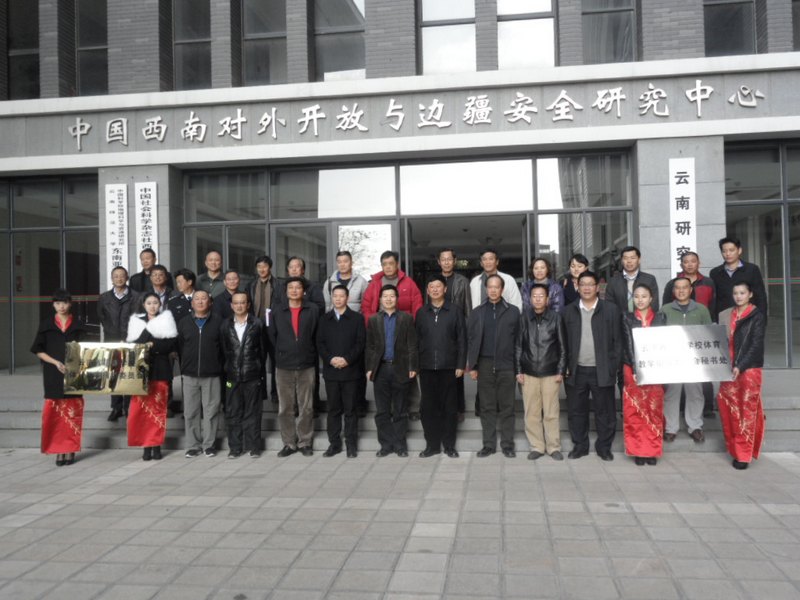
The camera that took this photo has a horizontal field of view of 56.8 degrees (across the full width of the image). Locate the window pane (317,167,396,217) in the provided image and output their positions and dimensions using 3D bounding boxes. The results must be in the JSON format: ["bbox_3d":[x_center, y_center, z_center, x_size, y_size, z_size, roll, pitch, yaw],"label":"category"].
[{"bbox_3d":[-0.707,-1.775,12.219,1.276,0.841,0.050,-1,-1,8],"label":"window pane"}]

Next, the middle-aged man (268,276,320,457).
[{"bbox_3d":[-1.070,0.665,7.499,0.490,1.795,0.300,-1,-1,-6],"label":"middle-aged man"}]

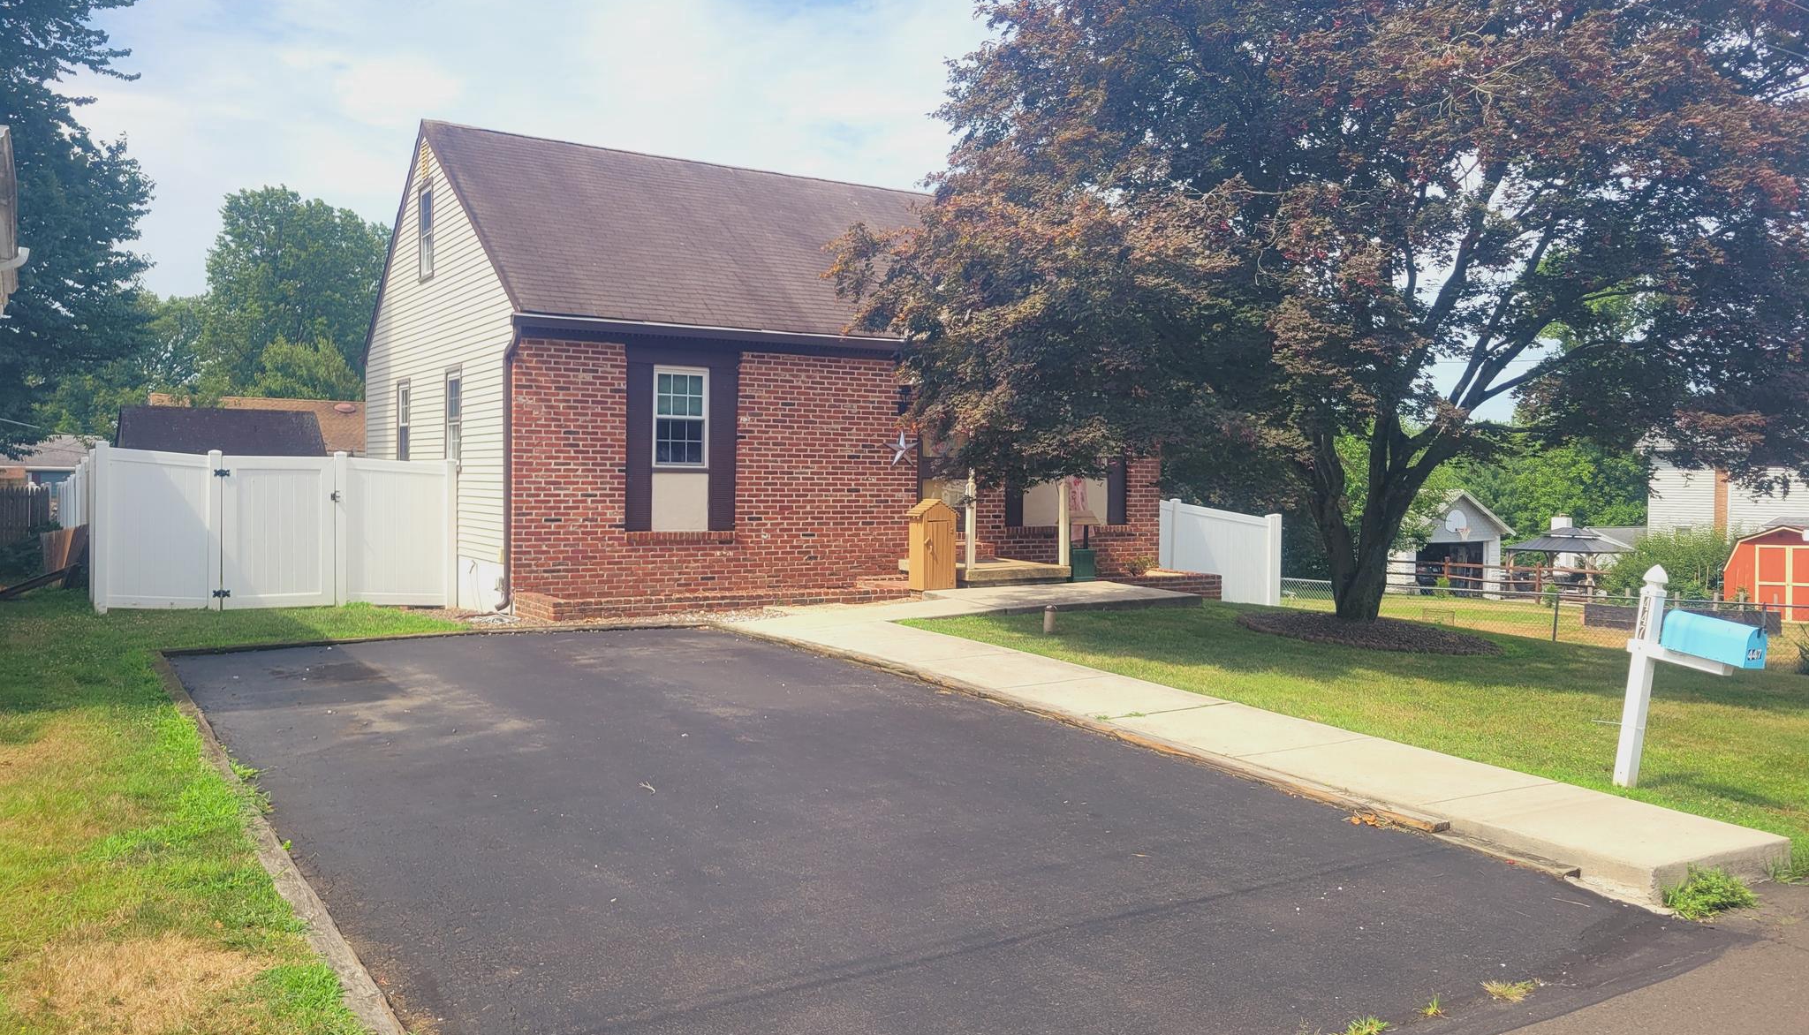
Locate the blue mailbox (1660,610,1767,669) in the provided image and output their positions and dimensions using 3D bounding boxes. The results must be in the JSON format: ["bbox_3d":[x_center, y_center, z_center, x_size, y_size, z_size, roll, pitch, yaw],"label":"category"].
[{"bbox_3d":[4.524,0.676,7.584,0.168,0.219,0.487,1,8,-25],"label":"blue mailbox"}]

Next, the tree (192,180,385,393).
[{"bbox_3d":[-27.706,-7.721,62.214,9.600,14.940,9.600,0,2,-33],"label":"tree"}]

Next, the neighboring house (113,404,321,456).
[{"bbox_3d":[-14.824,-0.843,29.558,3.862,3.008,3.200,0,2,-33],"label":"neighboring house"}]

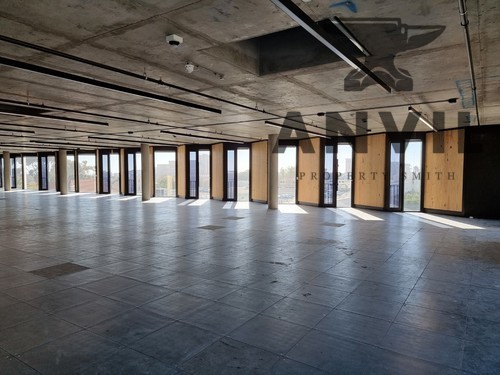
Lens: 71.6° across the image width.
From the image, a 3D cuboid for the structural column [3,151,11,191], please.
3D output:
[{"bbox_3d":[-18.496,-1.227,26.435,0.390,3.000,0.390,2,3,33],"label":"structural column"}]

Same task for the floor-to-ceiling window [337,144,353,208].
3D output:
[{"bbox_3d":[4.060,-0.473,14.900,0.720,2.780,0.120,0,2,6],"label":"floor-to-ceiling window"}]

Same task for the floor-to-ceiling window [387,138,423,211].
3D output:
[{"bbox_3d":[6.020,-0.490,13.500,1.300,2.860,0.130,0,2,6],"label":"floor-to-ceiling window"}]

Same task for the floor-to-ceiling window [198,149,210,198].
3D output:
[{"bbox_3d":[-2.469,-0.732,18.940,0.660,2.720,0.100,0,2,4],"label":"floor-to-ceiling window"}]

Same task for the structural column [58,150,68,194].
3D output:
[{"bbox_3d":[-12.046,-1.033,22.435,0.390,3.000,0.390,2,3,33],"label":"structural column"}]

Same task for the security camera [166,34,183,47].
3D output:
[{"bbox_3d":[-0.840,-1.643,3.882,0.130,0.100,0.130,2,3,33],"label":"security camera"}]

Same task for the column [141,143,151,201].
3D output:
[{"bbox_3d":[-5.496,-0.833,18.285,0.390,3.000,0.390,2,3,33],"label":"column"}]

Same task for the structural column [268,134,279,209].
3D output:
[{"bbox_3d":[0.985,-0.648,14.470,0.410,3.020,0.410,0,2,0],"label":"structural column"}]

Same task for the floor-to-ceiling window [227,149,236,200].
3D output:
[{"bbox_3d":[-0.954,-0.643,17.691,0.580,2.660,0.100,0,2,4],"label":"floor-to-ceiling window"}]

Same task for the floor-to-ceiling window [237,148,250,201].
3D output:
[{"bbox_3d":[-0.310,-0.669,17.640,0.720,2.720,0.100,0,2,4],"label":"floor-to-ceiling window"}]

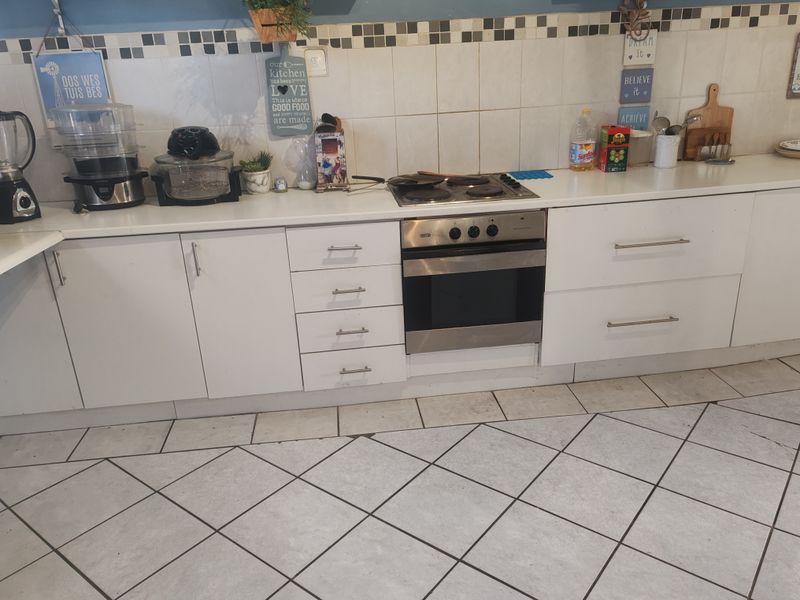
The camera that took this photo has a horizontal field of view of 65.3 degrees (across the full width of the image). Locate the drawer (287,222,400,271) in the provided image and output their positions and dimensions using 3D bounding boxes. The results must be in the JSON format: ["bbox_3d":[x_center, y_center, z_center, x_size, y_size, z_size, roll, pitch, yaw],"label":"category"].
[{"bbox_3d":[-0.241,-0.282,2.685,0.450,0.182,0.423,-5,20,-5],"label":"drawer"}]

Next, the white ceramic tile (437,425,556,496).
[{"bbox_3d":[0.368,0.598,2.348,0.354,0.010,0.345,13,25,37],"label":"white ceramic tile"}]

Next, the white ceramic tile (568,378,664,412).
[{"bbox_3d":[0.967,0.431,2.799,0.350,0.012,0.261,-4,20,-5],"label":"white ceramic tile"}]

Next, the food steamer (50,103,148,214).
[{"bbox_3d":[-1.266,-0.603,2.651,0.340,0.405,0.275,-8,21,-14],"label":"food steamer"}]

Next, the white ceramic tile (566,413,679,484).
[{"bbox_3d":[0.873,0.574,2.429,0.353,0.010,0.353,13,25,37],"label":"white ceramic tile"}]

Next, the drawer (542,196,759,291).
[{"bbox_3d":[1.035,-0.311,2.843,0.900,0.364,0.460,-4,20,-5],"label":"drawer"}]

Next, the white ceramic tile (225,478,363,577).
[{"bbox_3d":[-0.350,0.746,2.072,0.350,0.012,0.350,13,25,37],"label":"white ceramic tile"}]

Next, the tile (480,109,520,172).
[{"bbox_3d":[0.486,-0.767,3.025,0.200,0.300,0.010,-5,20,-5],"label":"tile"}]

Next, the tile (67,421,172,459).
[{"bbox_3d":[-1.145,0.585,2.589,0.359,0.010,0.255,-5,20,-5],"label":"tile"}]

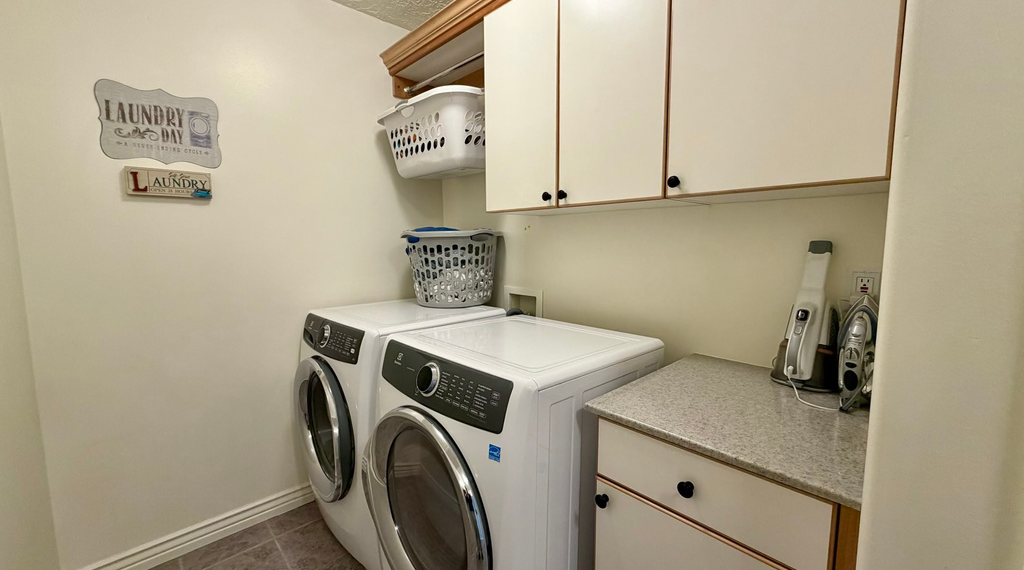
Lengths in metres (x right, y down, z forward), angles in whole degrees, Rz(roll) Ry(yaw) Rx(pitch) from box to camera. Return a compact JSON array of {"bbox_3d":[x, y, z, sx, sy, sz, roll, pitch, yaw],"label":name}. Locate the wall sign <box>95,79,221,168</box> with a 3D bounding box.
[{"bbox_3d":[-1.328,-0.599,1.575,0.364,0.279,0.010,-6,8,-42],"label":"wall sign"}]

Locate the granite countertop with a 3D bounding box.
[{"bbox_3d":[0.573,0.291,0.999,0.620,0.030,0.515,-6,8,-42],"label":"granite countertop"}]

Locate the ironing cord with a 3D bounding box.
[{"bbox_3d":[0.719,0.247,0.993,0.115,0.055,0.125,-6,8,-42],"label":"ironing cord"}]

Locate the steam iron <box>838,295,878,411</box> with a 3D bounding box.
[{"bbox_3d":[0.798,0.154,0.951,0.130,0.252,0.105,-6,8,-42],"label":"steam iron"}]

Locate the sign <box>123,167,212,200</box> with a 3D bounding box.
[{"bbox_3d":[-1.316,-0.390,1.600,0.253,0.100,0.018,-6,8,-42],"label":"sign"}]

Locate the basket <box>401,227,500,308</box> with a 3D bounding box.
[{"bbox_3d":[-0.291,-0.085,2.031,0.450,0.360,0.500,-6,8,-42],"label":"basket"}]

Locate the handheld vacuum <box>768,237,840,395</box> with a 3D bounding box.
[{"bbox_3d":[0.789,0.072,1.100,0.120,0.380,0.145,-4,7,-31],"label":"handheld vacuum"}]

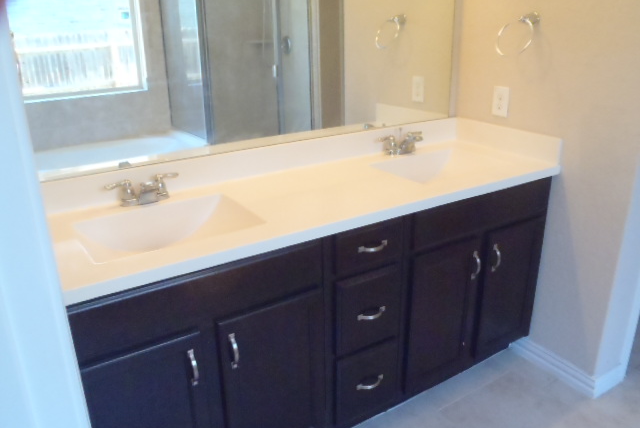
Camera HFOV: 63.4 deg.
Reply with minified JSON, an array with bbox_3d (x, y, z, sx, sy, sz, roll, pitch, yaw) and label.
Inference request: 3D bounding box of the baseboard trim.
[{"bbox_3d":[1.083,0.630,2.295,0.185,0.096,0.410,-14,24,-30],"label":"baseboard trim"}]

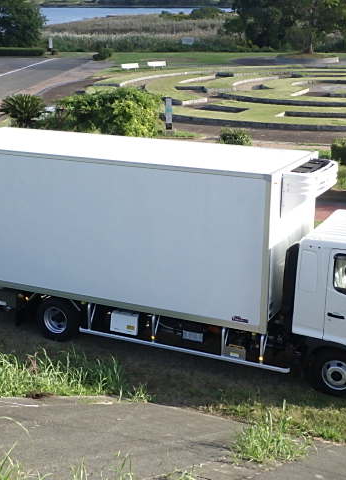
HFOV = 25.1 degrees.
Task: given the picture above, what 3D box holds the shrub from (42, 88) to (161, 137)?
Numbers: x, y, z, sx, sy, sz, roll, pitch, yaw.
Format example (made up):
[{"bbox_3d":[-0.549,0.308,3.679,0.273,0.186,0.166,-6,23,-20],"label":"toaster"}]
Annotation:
[{"bbox_3d":[-3.181,-5.998,35.823,5.200,2.050,3.700,0,17,0],"label":"shrub"}]

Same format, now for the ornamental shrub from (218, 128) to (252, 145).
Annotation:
[{"bbox_3d":[2.697,-4.429,32.969,1.330,0.680,1.200,0,17,0],"label":"ornamental shrub"}]

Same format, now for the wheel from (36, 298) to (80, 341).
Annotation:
[{"bbox_3d":[-2.062,1.411,14.018,0.800,0.800,0.250,8,18,25],"label":"wheel"}]

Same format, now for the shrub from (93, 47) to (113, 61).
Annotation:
[{"bbox_3d":[-7.150,-19.152,79.480,2.000,1.400,1.900,0,17,0],"label":"shrub"}]

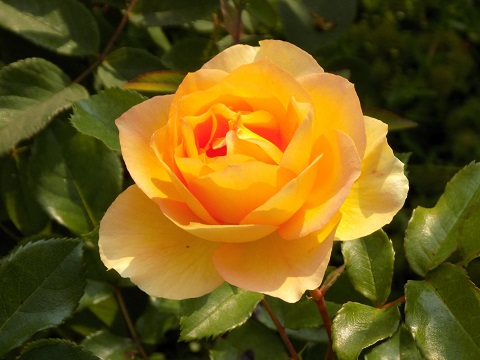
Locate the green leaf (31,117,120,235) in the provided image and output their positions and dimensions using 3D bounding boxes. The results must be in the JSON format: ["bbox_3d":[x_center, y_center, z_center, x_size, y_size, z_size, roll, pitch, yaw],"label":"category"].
[{"bbox_3d":[-0.060,-0.002,1.085,0.031,0.044,0.010,-23,-9,-11],"label":"green leaf"}]

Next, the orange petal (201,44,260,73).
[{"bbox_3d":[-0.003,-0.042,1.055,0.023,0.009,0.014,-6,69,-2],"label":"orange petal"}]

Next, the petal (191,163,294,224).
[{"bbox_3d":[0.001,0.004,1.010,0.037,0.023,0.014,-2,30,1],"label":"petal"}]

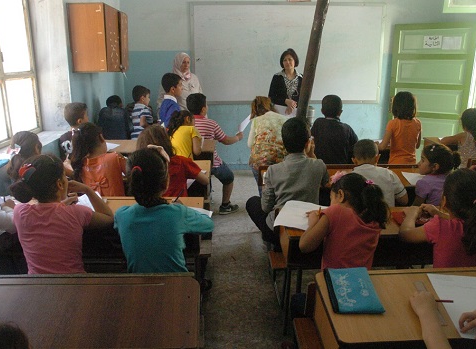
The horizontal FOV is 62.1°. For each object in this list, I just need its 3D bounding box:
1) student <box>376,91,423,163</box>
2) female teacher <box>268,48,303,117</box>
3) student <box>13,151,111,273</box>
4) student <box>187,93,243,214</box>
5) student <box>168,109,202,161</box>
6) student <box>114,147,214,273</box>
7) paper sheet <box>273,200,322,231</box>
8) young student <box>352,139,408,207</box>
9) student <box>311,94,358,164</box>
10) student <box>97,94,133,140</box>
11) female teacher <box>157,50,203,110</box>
[{"bbox_3d":[1.317,-0.077,3.338,0.340,1.245,0.380,1,15,3],"label":"student"},{"bbox_3d":[0.595,-0.649,4.732,0.480,1.610,0.320,0,14,3],"label":"female teacher"},{"bbox_3d":[-0.742,0.412,1.812,0.420,1.069,0.580,1,15,4],"label":"student"},{"bbox_3d":[-0.234,-0.153,3.701,0.600,1.210,0.460,-12,19,-38],"label":"student"},{"bbox_3d":[-0.450,-0.059,3.505,0.360,1.020,0.500,6,15,24],"label":"student"},{"bbox_3d":[-0.315,0.394,1.828,0.420,1.096,0.580,1,15,2],"label":"student"},{"bbox_3d":[0.313,0.188,1.863,0.210,0.012,0.297,4,14,17],"label":"paper sheet"},{"bbox_3d":[0.792,0.217,2.504,0.380,0.940,0.520,-1,14,-3],"label":"young student"},{"bbox_3d":[0.777,-0.063,3.342,0.390,1.217,0.460,-1,15,-2],"label":"student"},{"bbox_3d":[-1.252,-0.296,4.352,0.400,1.090,0.500,0,14,2],"label":"student"},{"bbox_3d":[-0.729,-0.710,5.034,0.540,1.616,0.340,-4,15,-15],"label":"female teacher"}]

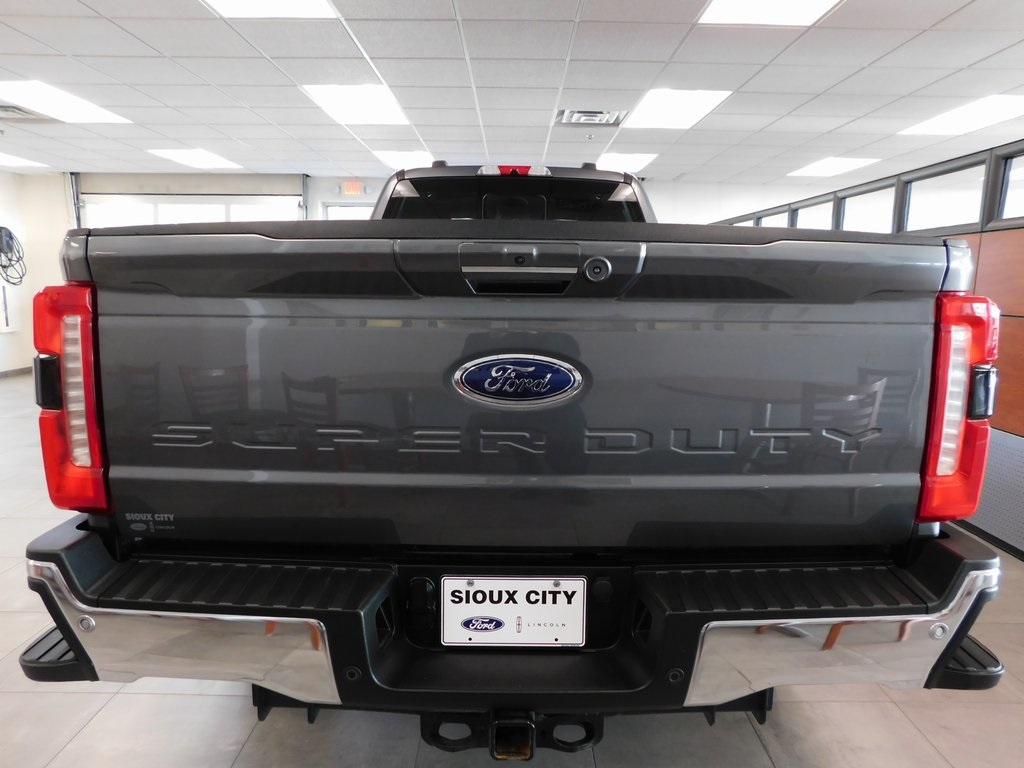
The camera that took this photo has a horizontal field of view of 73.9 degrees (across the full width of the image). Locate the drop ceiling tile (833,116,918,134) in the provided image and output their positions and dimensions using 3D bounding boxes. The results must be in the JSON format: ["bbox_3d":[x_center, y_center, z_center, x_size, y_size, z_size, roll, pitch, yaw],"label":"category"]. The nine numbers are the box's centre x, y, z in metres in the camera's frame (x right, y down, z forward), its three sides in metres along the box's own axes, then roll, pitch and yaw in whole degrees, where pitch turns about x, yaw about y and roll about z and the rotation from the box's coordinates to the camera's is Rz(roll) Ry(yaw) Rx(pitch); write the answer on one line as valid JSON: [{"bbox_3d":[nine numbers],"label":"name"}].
[{"bbox_3d":[3.068,-2.164,5.651,0.605,0.020,0.605,1,9,0],"label":"drop ceiling tile"}]

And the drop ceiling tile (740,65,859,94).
[{"bbox_3d":[1.852,-1.993,4.427,0.605,0.020,0.605,1,9,0],"label":"drop ceiling tile"}]

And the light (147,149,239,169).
[{"bbox_3d":[-3.605,-2.609,7.774,0.605,0.080,1.210,1,8,0],"label":"light"}]

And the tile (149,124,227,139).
[{"bbox_3d":[-3.003,-2.345,6.269,0.605,0.020,0.605,1,8,0],"label":"tile"}]

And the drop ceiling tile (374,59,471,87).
[{"bbox_3d":[-0.573,-2.039,4.455,0.605,0.020,0.605,1,8,0],"label":"drop ceiling tile"}]

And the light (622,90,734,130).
[{"bbox_3d":[1.255,-2.172,5.353,0.604,0.070,1.207,1,8,0],"label":"light"}]

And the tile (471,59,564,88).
[{"bbox_3d":[0.031,-2.020,4.426,0.605,0.020,0.605,1,9,0],"label":"tile"}]

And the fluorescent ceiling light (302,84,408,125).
[{"bbox_3d":[-1.178,-2.213,5.357,0.605,0.080,1.210,1,8,0],"label":"fluorescent ceiling light"}]

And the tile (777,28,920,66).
[{"bbox_3d":[1.851,-1.899,3.815,0.605,0.020,0.605,1,9,0],"label":"tile"}]

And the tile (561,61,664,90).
[{"bbox_3d":[0.642,-2.022,4.452,0.604,0.020,0.604,1,8,0],"label":"tile"}]

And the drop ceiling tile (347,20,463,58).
[{"bbox_3d":[-0.579,-1.951,3.850,0.604,0.020,0.604,1,8,0],"label":"drop ceiling tile"}]

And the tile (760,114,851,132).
[{"bbox_3d":[2.461,-2.173,5.651,0.605,0.020,0.605,1,9,0],"label":"tile"}]

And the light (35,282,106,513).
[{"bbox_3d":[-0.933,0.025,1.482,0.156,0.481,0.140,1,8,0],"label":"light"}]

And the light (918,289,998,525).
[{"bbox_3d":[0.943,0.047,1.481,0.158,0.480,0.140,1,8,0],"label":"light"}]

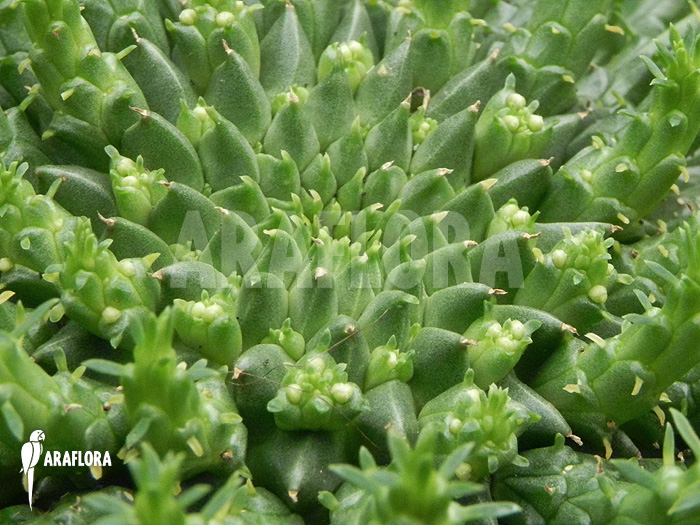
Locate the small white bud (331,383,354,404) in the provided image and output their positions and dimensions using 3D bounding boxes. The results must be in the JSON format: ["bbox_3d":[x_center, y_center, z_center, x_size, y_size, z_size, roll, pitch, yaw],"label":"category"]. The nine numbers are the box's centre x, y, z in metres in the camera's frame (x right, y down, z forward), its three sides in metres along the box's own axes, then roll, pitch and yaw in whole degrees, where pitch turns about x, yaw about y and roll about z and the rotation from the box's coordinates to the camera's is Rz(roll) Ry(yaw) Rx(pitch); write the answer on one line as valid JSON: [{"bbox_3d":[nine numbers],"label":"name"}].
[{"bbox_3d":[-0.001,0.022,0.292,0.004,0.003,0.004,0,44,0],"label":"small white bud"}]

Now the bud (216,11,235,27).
[{"bbox_3d":[-0.027,-0.052,0.369,0.004,0.004,0.004,0,44,0],"label":"bud"}]

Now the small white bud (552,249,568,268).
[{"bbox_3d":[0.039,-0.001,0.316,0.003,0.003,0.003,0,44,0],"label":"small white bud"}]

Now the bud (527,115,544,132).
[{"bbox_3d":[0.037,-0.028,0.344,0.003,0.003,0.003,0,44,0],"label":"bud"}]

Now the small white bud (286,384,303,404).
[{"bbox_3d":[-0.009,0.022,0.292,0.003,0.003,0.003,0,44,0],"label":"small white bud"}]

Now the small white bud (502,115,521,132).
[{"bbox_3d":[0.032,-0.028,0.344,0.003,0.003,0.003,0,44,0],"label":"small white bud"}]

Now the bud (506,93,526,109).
[{"bbox_3d":[0.034,-0.033,0.349,0.004,0.003,0.004,0,44,0],"label":"bud"}]

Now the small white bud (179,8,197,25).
[{"bbox_3d":[-0.035,-0.053,0.370,0.004,0.004,0.004,0,44,0],"label":"small white bud"}]

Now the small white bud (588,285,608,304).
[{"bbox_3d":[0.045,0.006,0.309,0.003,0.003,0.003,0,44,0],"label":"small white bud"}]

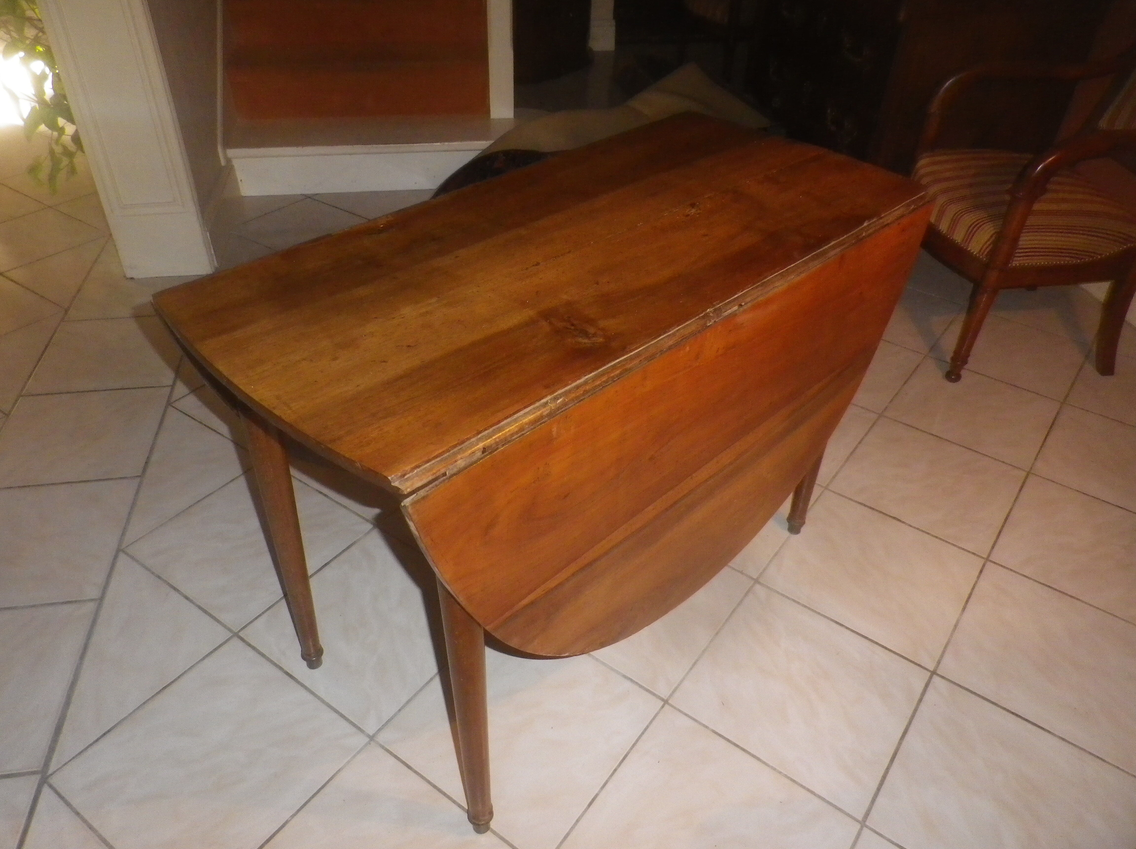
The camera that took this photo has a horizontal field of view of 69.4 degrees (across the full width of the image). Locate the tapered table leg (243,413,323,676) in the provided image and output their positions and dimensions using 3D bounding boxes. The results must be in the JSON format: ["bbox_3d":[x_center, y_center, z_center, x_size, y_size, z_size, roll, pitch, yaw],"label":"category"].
[{"bbox_3d":[-0.431,0.172,1.252,0.053,0.632,0.053,31,46,33],"label":"tapered table leg"}]

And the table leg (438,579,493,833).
[{"bbox_3d":[-0.121,0.351,1.028,0.053,0.632,0.053,31,46,33],"label":"table leg"}]

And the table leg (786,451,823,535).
[{"bbox_3d":[0.485,-0.024,1.538,0.053,0.632,0.053,31,46,33],"label":"table leg"}]

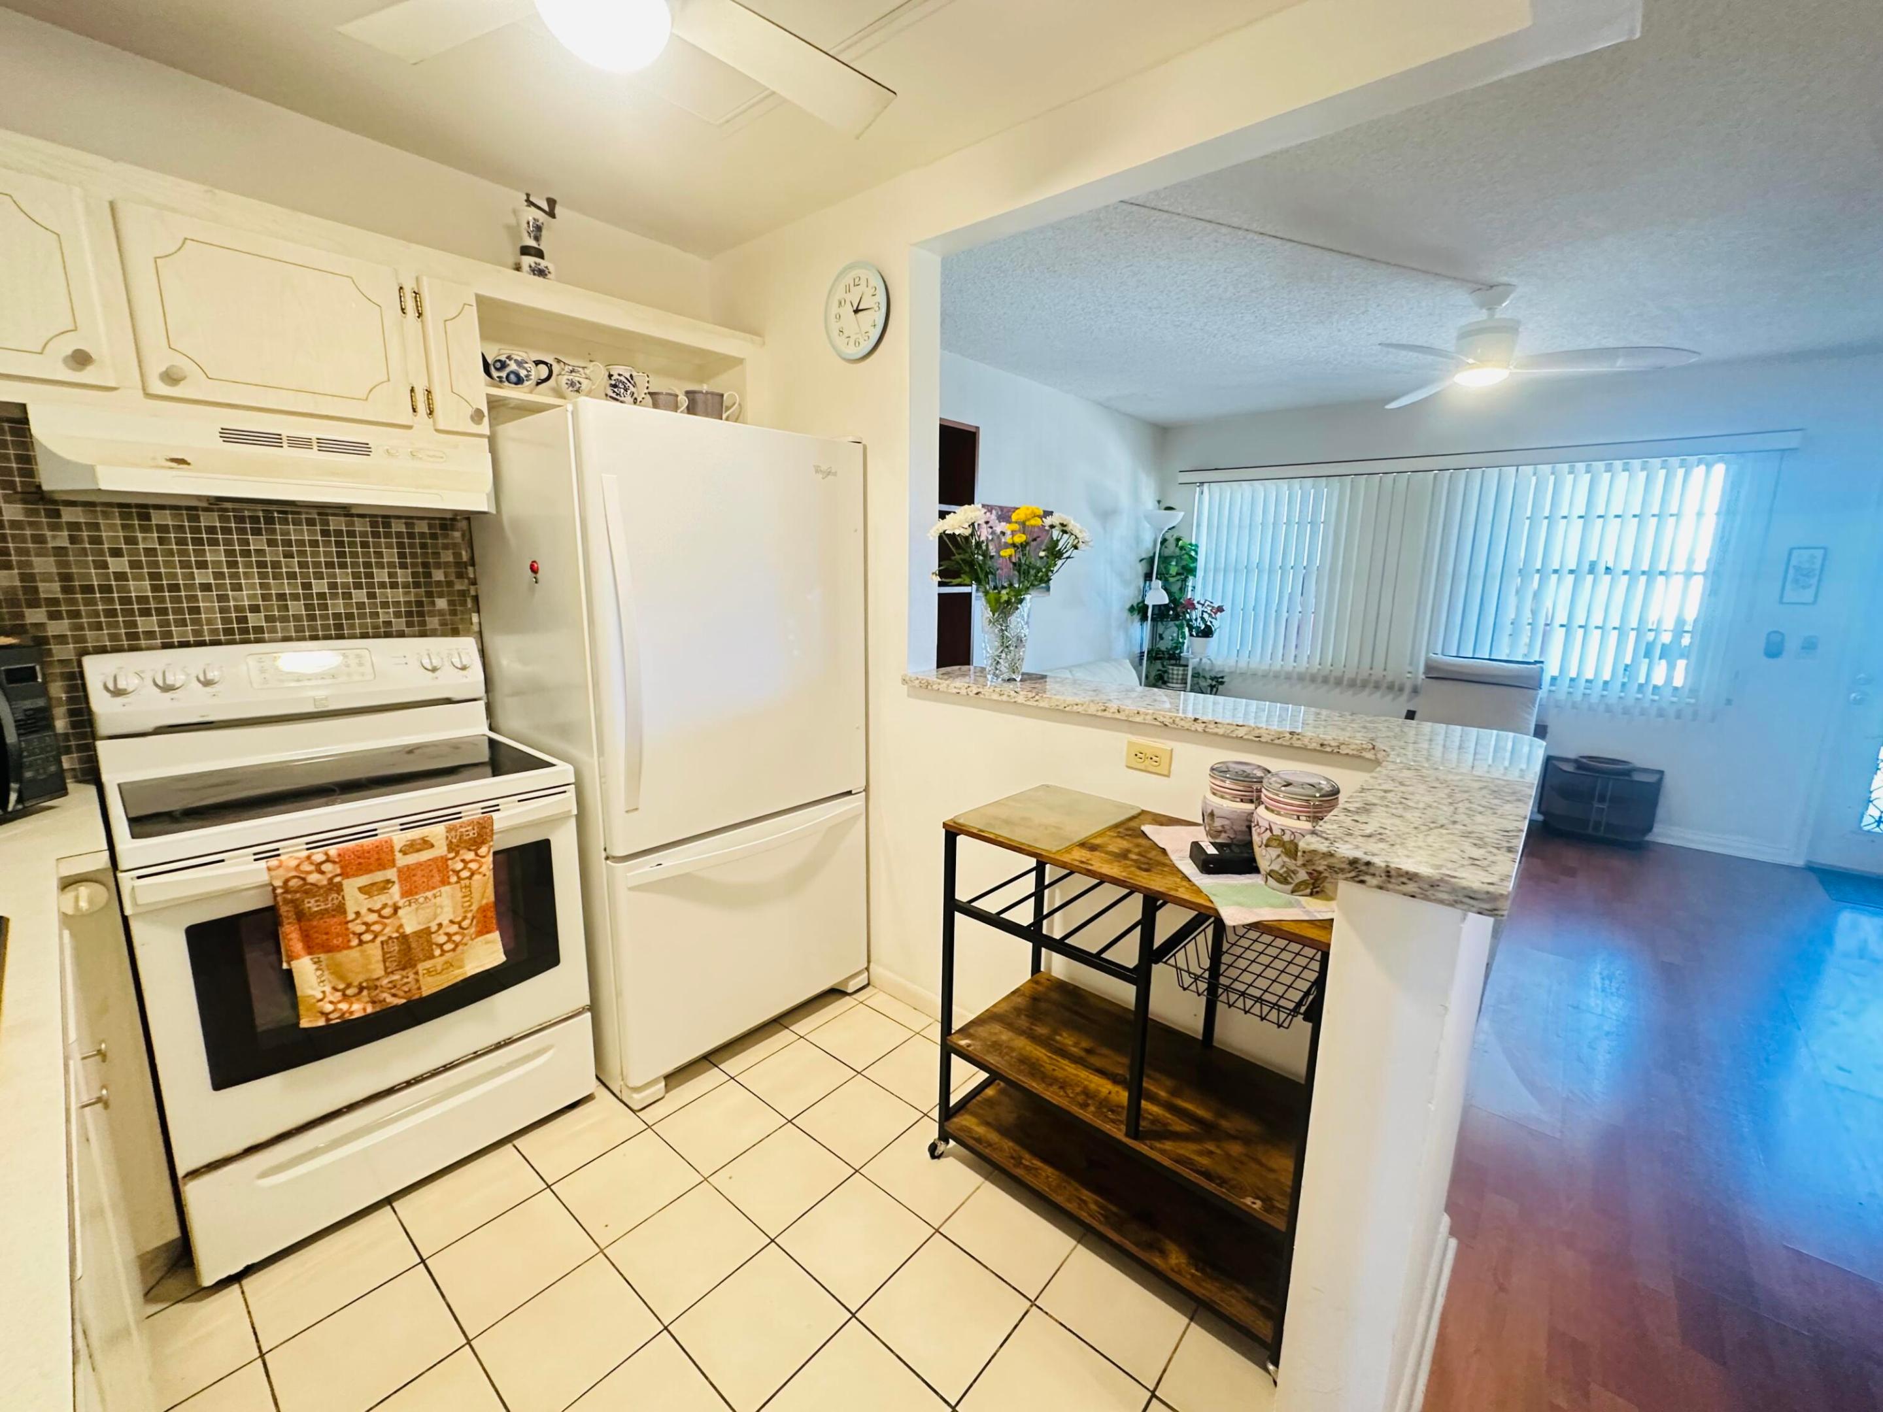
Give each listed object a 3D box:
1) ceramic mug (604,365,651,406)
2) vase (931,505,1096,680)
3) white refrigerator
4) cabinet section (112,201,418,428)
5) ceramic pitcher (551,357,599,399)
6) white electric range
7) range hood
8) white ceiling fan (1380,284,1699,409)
[{"bbox_3d":[-0.955,-0.953,2.313,0.105,0.142,0.145,10,14,39],"label":"ceramic mug"},{"bbox_3d":[0.206,-0.325,2.222,0.449,0.513,0.399,2,11,5],"label":"vase"},{"bbox_3d":[-0.788,0.091,2.353,0.818,1.765,0.833,11,15,41],"label":"white refrigerator"},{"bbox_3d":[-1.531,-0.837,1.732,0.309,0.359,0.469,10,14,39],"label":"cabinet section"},{"bbox_3d":[-1.044,-0.931,2.201,0.110,0.138,0.151,10,14,39],"label":"ceramic pitcher"},{"bbox_3d":[-1.388,0.474,1.844,0.678,1.180,0.762,11,15,41],"label":"white electric range"},{"bbox_3d":[-1.480,-0.536,1.742,0.459,0.165,0.768,10,14,39],"label":"range hood"},{"bbox_3d":[2.000,-1.328,2.724,1.117,0.344,1.117,10,14,39],"label":"white ceiling fan"}]

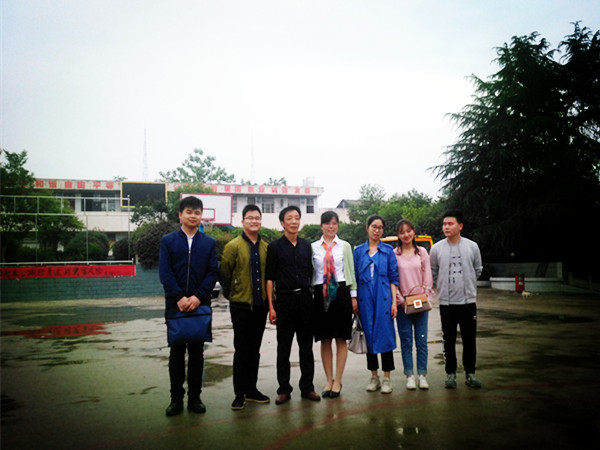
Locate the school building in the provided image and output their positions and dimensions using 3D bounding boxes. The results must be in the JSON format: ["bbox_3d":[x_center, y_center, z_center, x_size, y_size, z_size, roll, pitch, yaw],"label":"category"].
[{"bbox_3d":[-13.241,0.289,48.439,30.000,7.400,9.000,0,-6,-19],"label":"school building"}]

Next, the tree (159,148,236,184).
[{"bbox_3d":[-12.524,-2.177,59.580,10.000,14.500,10.000,0,-6,-19],"label":"tree"}]

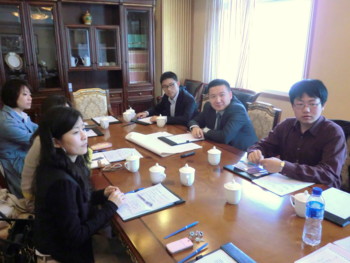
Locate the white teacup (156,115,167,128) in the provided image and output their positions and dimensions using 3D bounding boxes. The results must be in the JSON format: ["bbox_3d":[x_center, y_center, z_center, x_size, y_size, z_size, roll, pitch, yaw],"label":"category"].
[{"bbox_3d":[-0.126,-0.103,2.972,0.105,0.120,0.088,0,15,0],"label":"white teacup"}]

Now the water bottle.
[{"bbox_3d":[0.521,0.315,1.169,0.065,0.219,0.065,0,16,0],"label":"water bottle"}]

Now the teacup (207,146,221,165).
[{"bbox_3d":[0.244,0.146,1.934,0.086,0.113,0.101,2,16,5],"label":"teacup"}]

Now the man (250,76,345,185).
[{"bbox_3d":[0.720,0.347,1.870,0.720,1.290,0.540,-12,20,-36],"label":"man"}]

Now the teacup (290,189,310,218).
[{"bbox_3d":[0.548,0.312,1.371,0.101,0.113,0.086,4,17,11],"label":"teacup"}]

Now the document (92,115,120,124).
[{"bbox_3d":[-0.716,-0.123,3.255,0.220,0.012,0.300,-8,17,-26],"label":"document"}]

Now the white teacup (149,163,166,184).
[{"bbox_3d":[-0.086,0.221,1.671,0.086,0.113,0.101,-15,22,-43],"label":"white teacup"}]

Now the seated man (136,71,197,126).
[{"bbox_3d":[-0.025,0.048,3.163,0.760,1.230,0.580,-13,20,-40],"label":"seated man"}]

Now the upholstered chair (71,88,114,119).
[{"bbox_3d":[-0.892,0.034,3.661,0.580,1.000,0.620,-7,16,-24],"label":"upholstered chair"}]

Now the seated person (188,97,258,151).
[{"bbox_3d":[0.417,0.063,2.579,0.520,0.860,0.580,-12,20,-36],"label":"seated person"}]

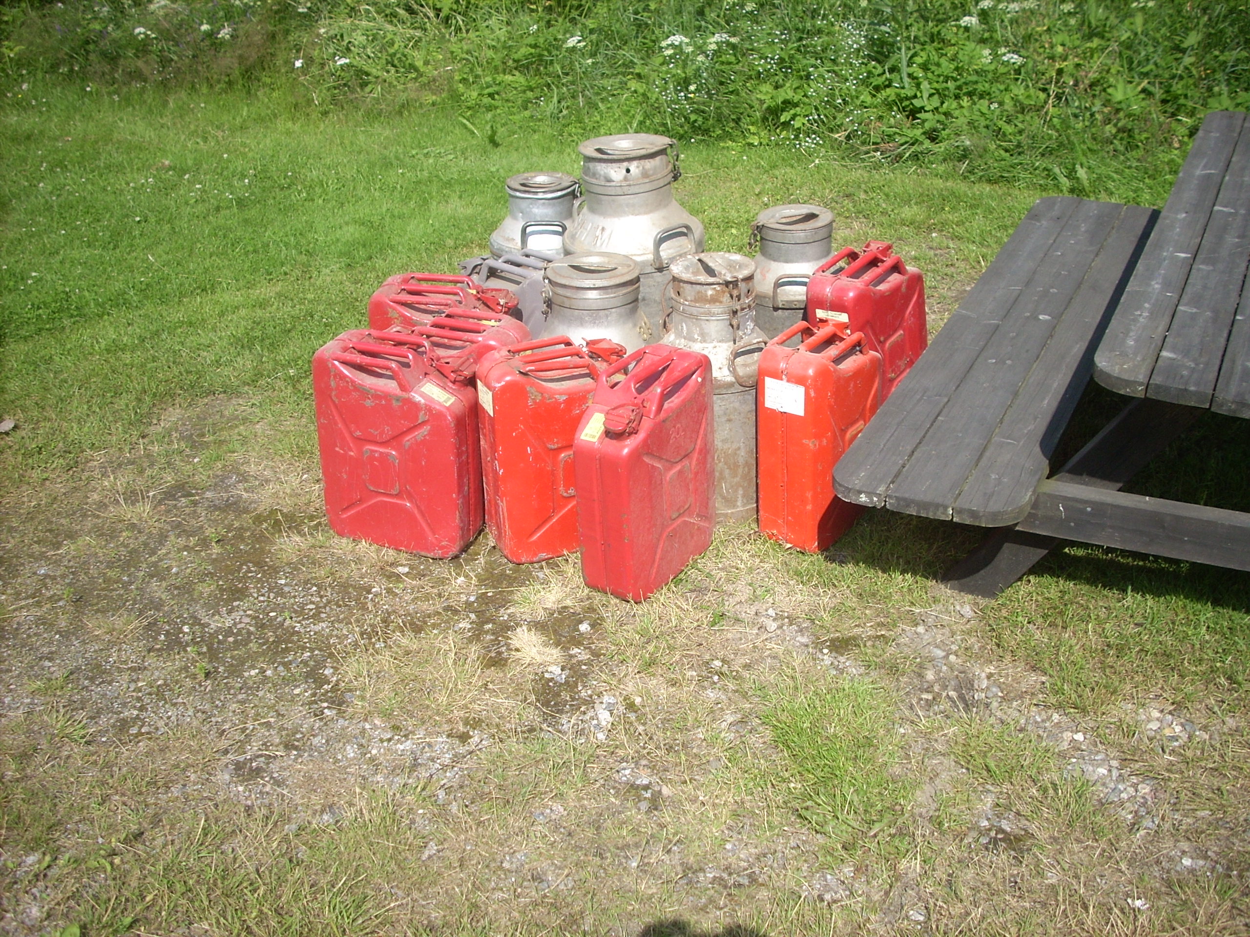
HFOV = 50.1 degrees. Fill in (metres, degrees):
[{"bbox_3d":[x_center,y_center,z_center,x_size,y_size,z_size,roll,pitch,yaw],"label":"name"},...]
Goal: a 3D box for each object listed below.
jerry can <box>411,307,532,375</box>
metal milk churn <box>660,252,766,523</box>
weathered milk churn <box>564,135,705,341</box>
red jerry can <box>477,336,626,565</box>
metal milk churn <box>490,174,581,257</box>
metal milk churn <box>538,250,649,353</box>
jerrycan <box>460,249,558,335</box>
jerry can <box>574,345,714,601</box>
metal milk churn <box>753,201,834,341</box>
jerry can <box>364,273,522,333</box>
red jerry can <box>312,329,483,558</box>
[{"bbox_3d":[-0.380,-0.129,3.140,0.345,0.466,0.165,9,28,20],"label":"jerry can"},{"bbox_3d":[0.206,-0.187,3.079,0.264,0.587,0.264,-2,26,1],"label":"metal milk churn"},{"bbox_3d":[0.018,-0.552,3.709,0.380,0.700,0.380,-2,26,1],"label":"weathered milk churn"},{"bbox_3d":[-0.138,-0.048,2.966,0.345,0.466,0.165,-13,28,-19],"label":"red jerry can"},{"bbox_3d":[-0.226,-0.583,3.956,0.310,0.550,0.310,-2,26,1],"label":"metal milk churn"},{"bbox_3d":[-0.065,-0.236,3.252,0.295,0.535,0.295,-2,26,1],"label":"metal milk churn"},{"bbox_3d":[-0.262,-0.338,3.560,0.345,0.466,0.165,20,34,36],"label":"jerrycan"},{"bbox_3d":[0.049,0.005,2.832,0.165,0.466,0.345,12,29,29],"label":"jerry can"},{"bbox_3d":[0.470,-0.453,3.693,0.285,0.515,0.285,-2,26,1],"label":"metal milk churn"},{"bbox_3d":[-0.456,-0.244,3.379,0.345,0.466,0.165,3,28,8],"label":"jerry can"},{"bbox_3d":[-0.503,-0.055,2.984,0.345,0.466,0.165,10,27,21],"label":"red jerry can"}]

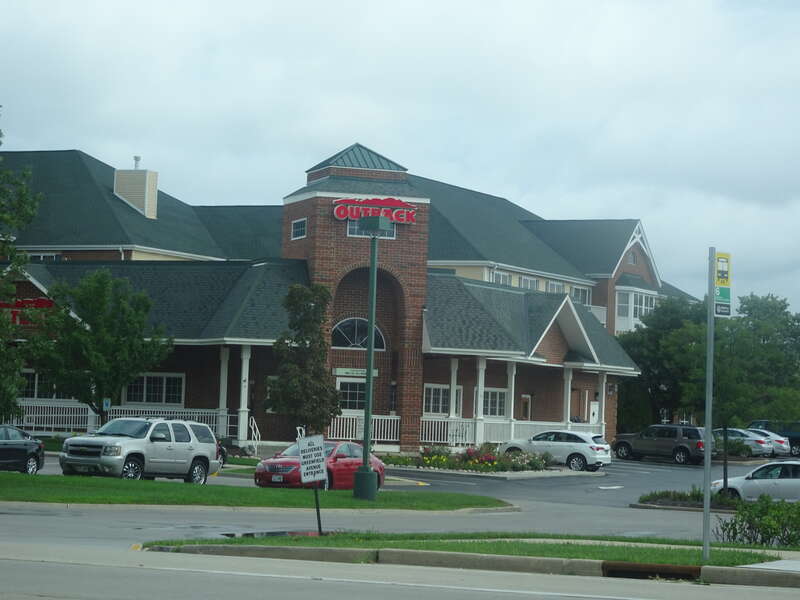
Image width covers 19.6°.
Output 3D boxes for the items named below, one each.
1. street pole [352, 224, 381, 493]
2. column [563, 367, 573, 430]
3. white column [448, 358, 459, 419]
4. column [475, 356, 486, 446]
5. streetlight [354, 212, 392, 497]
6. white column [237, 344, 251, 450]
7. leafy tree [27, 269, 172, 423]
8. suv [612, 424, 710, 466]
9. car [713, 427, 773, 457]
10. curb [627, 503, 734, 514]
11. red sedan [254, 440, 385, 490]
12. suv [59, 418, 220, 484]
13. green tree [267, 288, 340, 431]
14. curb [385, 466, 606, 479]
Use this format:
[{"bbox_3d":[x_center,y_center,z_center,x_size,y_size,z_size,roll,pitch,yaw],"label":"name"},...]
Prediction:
[{"bbox_3d":[-0.750,1.583,58.699,0.600,6.950,0.600,2,-3,0],"label":"street pole"},{"bbox_3d":[7.578,4.863,104.897,0.300,3.600,0.300,0,-4,27],"label":"column"},{"bbox_3d":[2.126,4.098,91.500,0.320,3.560,0.320,3,-3,-20],"label":"white column"},{"bbox_3d":[3.360,4.239,96.397,0.320,3.600,0.320,3,-3,-19],"label":"column"},{"bbox_3d":[-0.764,1.505,60.500,0.620,7.500,0.620,0,-4,33],"label":"streetlight"},{"bbox_3d":[-5.779,3.498,86.000,0.330,3.620,0.330,3,-3,-20],"label":"white column"},{"bbox_3d":[-10.821,2.096,83.500,5.200,6.400,5.000,2,-3,0],"label":"leafy tree"},{"bbox_3d":[12.646,6.923,110.500,4.800,1.820,1.850,1,-3,22],"label":"suv"},{"bbox_3d":[16.358,7.212,116.519,4.820,1.470,1.840,0,-4,28],"label":"car"},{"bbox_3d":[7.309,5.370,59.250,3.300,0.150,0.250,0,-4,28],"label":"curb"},{"bbox_3d":[-2.160,4.590,63.686,1.830,1.470,4.820,0,-4,28],"label":"red sedan"},{"bbox_3d":[-7.142,4.183,63.641,2.030,1.930,5.130,0,-4,30],"label":"suv"},{"bbox_3d":[-3.777,2.692,89.311,2.850,6.600,2.850,2,-3,0],"label":"green tree"},{"bbox_3d":[3.307,6.603,88.674,6.700,0.200,10.450,0,-4,27],"label":"curb"}]

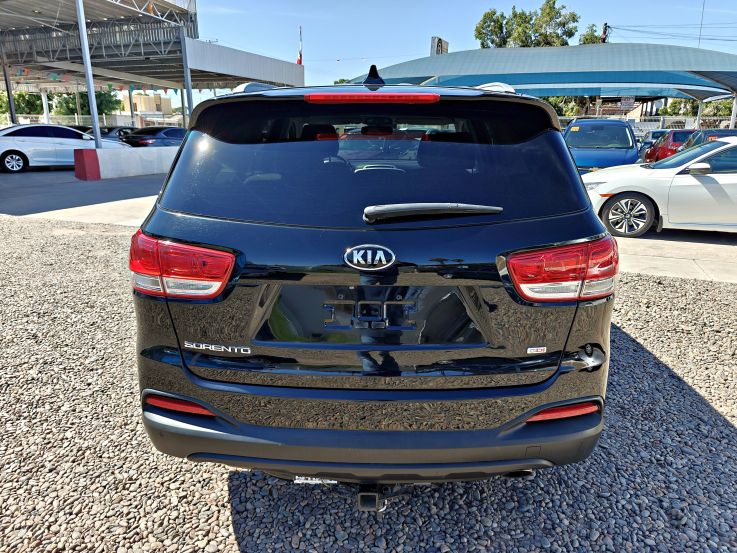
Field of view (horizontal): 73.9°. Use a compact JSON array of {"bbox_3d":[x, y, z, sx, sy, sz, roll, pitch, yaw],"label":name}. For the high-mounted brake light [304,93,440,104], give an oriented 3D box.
[{"bbox_3d":[0.011,-0.576,1.591,0.430,0.034,0.050,1,17,0],"label":"high-mounted brake light"}]

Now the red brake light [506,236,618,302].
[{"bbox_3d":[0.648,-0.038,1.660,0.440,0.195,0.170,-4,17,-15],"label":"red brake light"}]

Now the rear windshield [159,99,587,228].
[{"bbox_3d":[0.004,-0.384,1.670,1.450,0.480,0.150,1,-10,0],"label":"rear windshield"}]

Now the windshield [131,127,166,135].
[{"bbox_3d":[-8.719,-5.793,19.500,1.350,0.680,0.250,5,-21,13],"label":"windshield"}]

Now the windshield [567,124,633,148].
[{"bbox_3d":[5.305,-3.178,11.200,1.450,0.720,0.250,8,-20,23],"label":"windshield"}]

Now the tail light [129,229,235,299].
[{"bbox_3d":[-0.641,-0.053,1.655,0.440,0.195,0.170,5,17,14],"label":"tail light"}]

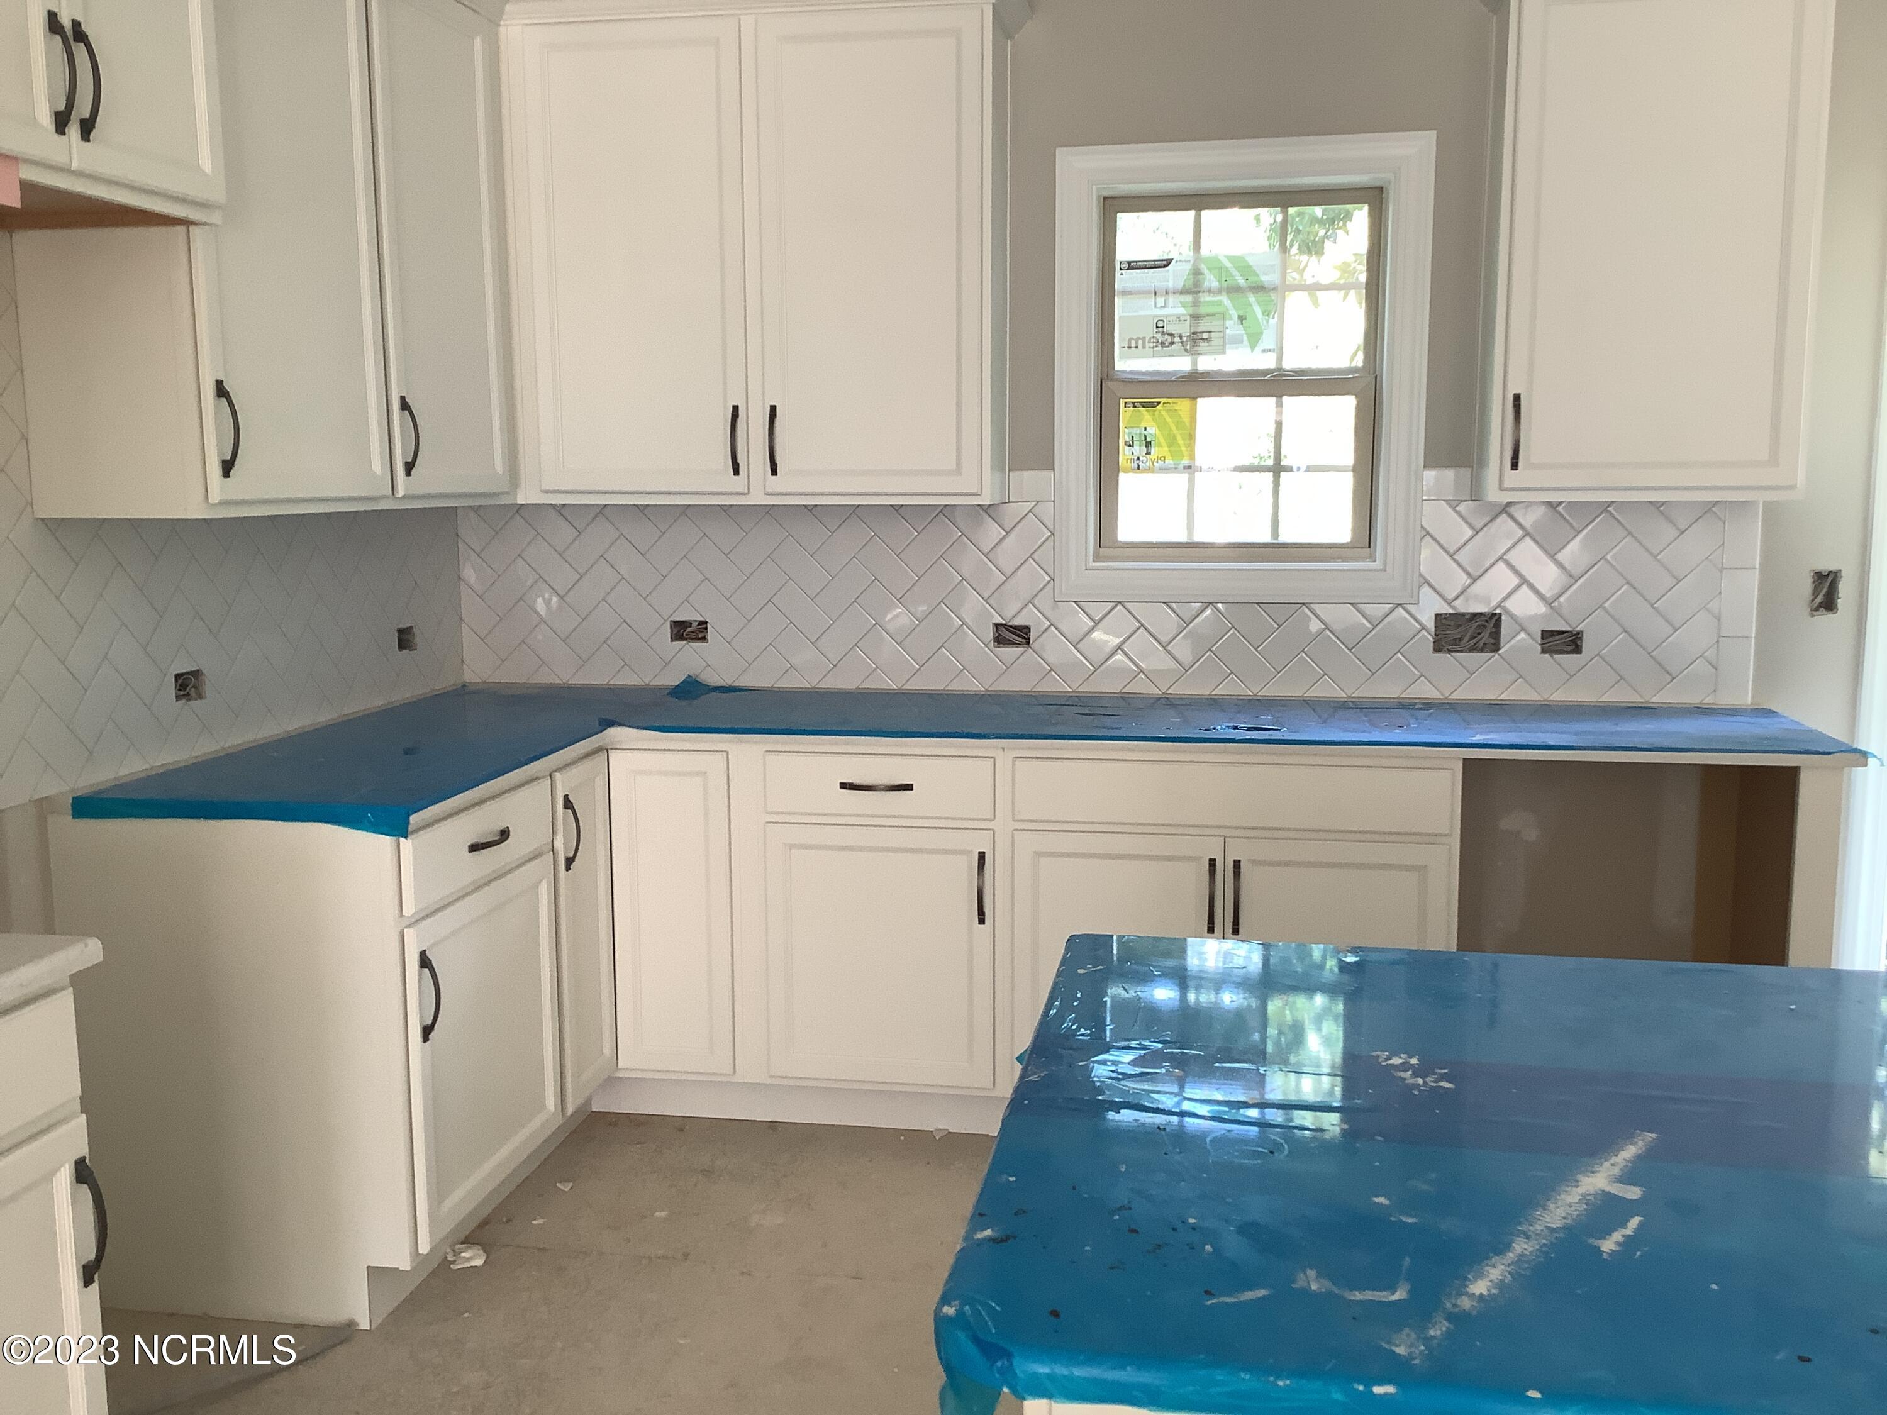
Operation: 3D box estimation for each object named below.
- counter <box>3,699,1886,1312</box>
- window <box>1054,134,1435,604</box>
[{"bbox_3d":[0.179,0.527,3.385,3.135,0.908,1.557,1,8,10],"label":"counter"},{"bbox_3d":[0.690,-0.773,3.951,0.847,1.048,0.125,1,8,10],"label":"window"}]

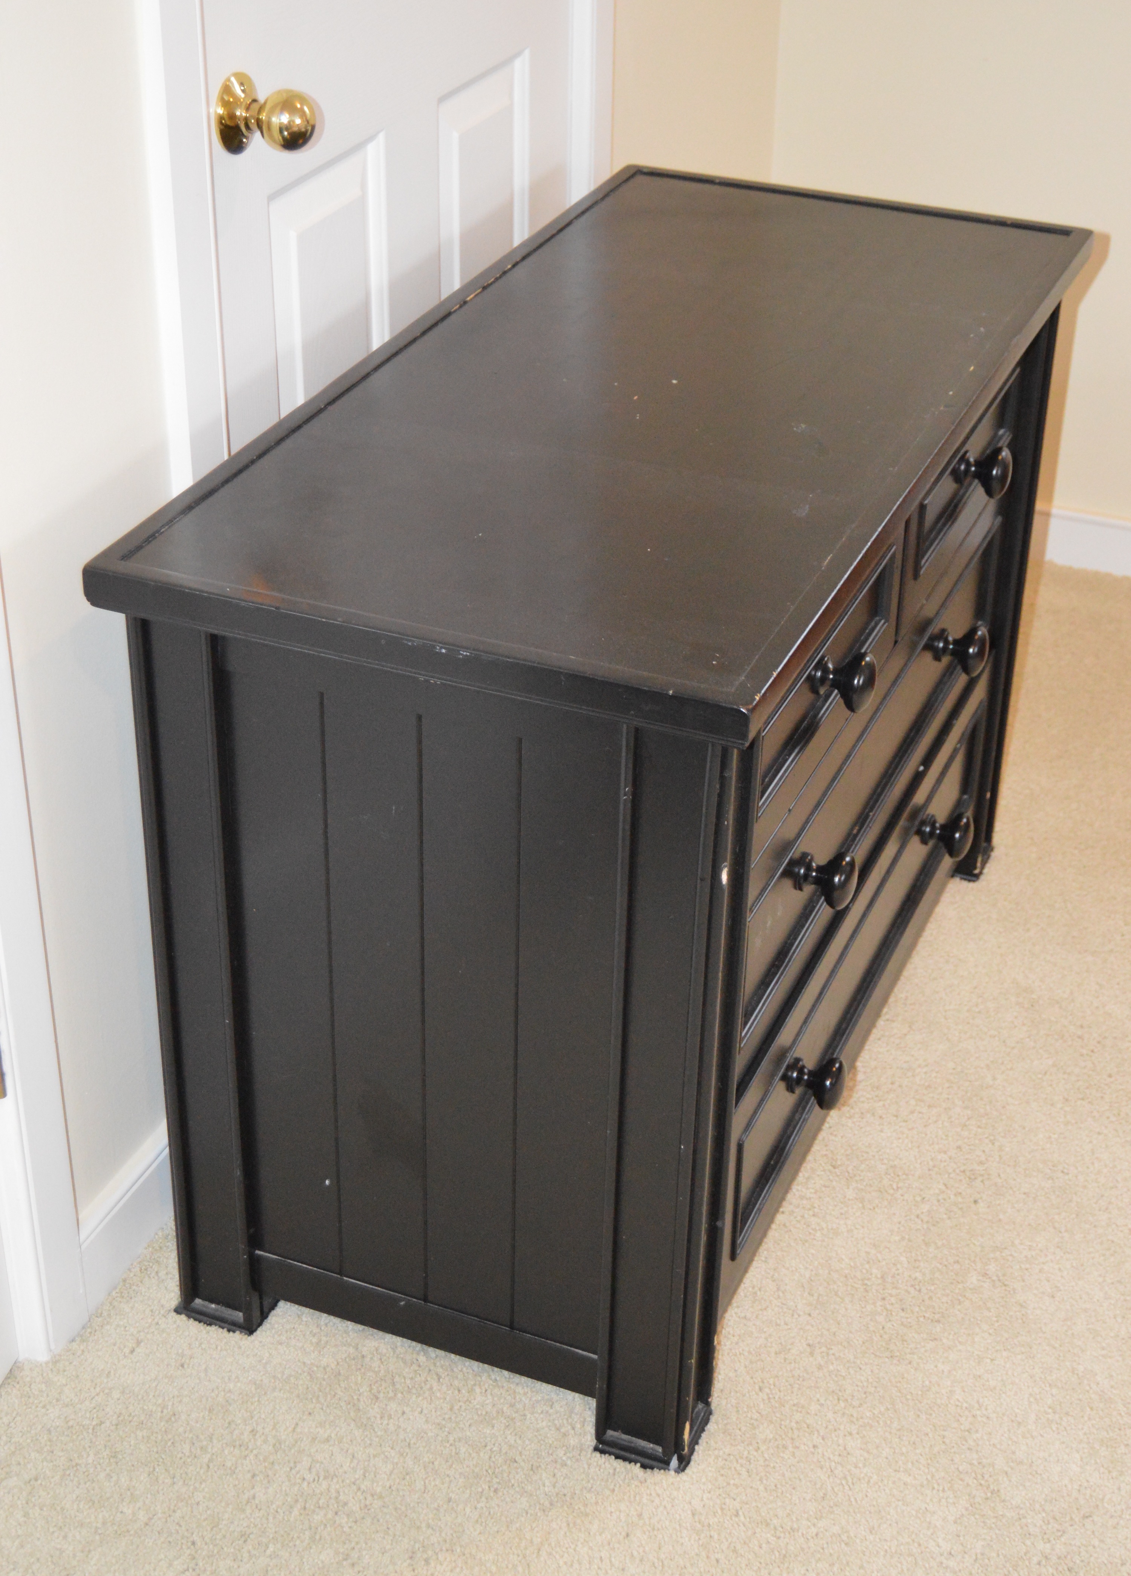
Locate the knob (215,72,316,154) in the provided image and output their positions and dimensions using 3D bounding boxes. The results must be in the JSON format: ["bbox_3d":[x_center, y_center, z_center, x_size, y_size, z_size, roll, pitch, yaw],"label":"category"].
[{"bbox_3d":[-0.232,-0.534,1.809,0.068,0.064,0.064,13,33,18],"label":"knob"}]

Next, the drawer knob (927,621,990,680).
[{"bbox_3d":[0.399,-0.138,2.270,0.047,0.051,0.051,13,33,18],"label":"drawer knob"}]

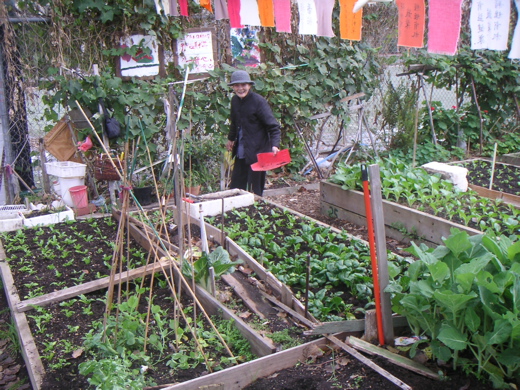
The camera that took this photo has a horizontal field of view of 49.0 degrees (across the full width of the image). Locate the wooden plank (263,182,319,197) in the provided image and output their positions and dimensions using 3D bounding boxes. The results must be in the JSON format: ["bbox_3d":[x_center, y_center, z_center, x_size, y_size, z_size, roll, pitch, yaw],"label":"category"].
[{"bbox_3d":[0.376,-0.068,6.825,0.780,0.085,0.040,-7,15,-18],"label":"wooden plank"}]

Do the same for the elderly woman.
[{"bbox_3d":[-0.089,-0.578,6.000,0.520,1.480,0.420,6,14,25],"label":"elderly woman"}]

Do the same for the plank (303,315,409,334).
[{"bbox_3d":[0.504,0.674,2.950,0.580,0.062,0.030,-2,13,-10],"label":"plank"}]

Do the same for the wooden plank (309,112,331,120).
[{"bbox_3d":[0.778,-1.024,7.400,0.320,0.045,0.030,-17,18,-21],"label":"wooden plank"}]

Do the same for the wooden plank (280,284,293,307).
[{"bbox_3d":[0.178,0.648,3.645,0.027,0.110,0.140,-8,15,-23],"label":"wooden plank"}]

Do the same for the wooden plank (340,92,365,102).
[{"bbox_3d":[1.199,-1.260,7.400,0.360,0.045,0.030,-19,19,-21],"label":"wooden plank"}]

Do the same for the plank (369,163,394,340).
[{"bbox_3d":[0.630,0.326,2.955,0.048,0.985,0.045,-10,14,-11],"label":"plank"}]

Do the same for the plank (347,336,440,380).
[{"bbox_3d":[0.647,0.805,2.815,0.494,0.030,0.080,14,18,39],"label":"plank"}]

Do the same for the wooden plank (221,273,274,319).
[{"bbox_3d":[-0.087,0.659,3.829,0.130,0.030,0.760,-8,15,-21],"label":"wooden plank"}]

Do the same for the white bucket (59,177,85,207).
[{"bbox_3d":[-2.097,-0.044,6.350,0.290,0.360,0.290,-1,13,-6],"label":"white bucket"}]

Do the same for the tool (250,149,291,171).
[{"bbox_3d":[0.107,-0.356,5.800,0.380,0.200,0.170,-5,13,18],"label":"tool"}]

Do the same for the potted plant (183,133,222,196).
[{"bbox_3d":[-0.673,-0.294,6.665,0.410,0.710,0.400,-2,14,0],"label":"potted plant"}]

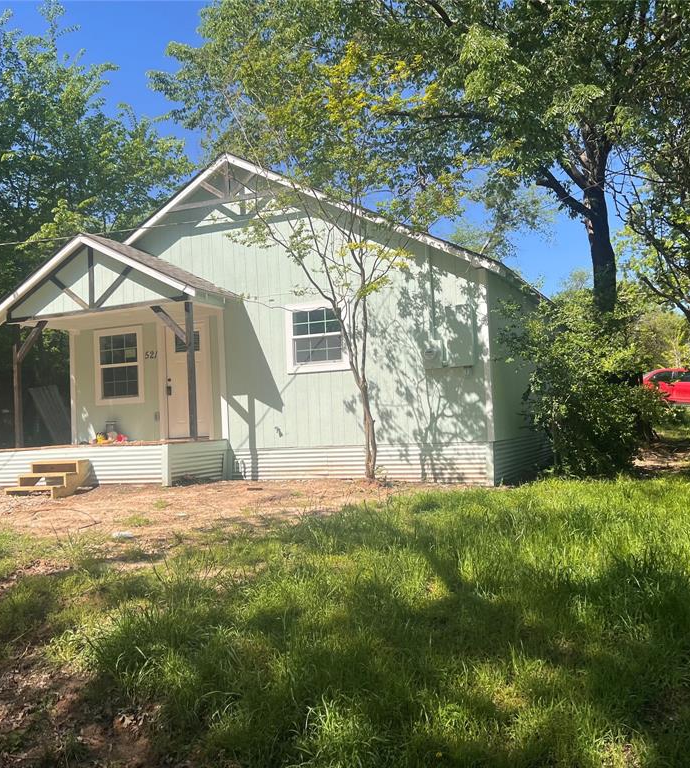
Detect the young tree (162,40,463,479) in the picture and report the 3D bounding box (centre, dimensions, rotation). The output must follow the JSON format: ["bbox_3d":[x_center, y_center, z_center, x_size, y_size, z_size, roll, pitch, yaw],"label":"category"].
[{"bbox_3d":[-0.450,-1.724,10.650,4.182,6.065,3.680,-3,-2,-2],"label":"young tree"}]

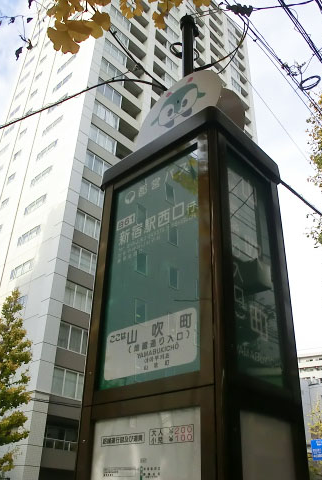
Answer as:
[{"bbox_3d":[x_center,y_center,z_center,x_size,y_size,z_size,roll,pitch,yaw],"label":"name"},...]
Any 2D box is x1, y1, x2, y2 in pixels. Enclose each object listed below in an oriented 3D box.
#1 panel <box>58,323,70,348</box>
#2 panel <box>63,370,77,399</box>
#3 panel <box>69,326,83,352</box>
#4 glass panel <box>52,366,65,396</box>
[{"bbox_3d":[-6.510,6.379,29.653,0.050,1.647,0.813,-25,-40,37],"label":"panel"},{"bbox_3d":[-5.873,9.354,28.769,0.050,1.576,0.925,-25,-40,37],"label":"panel"},{"bbox_3d":[-5.823,6.790,30.246,0.050,1.647,0.915,-25,-40,37],"label":"panel"},{"bbox_3d":[-6.543,8.961,28.187,0.050,1.576,0.834,-25,-40,37],"label":"glass panel"}]

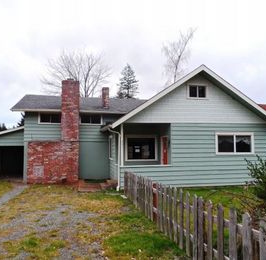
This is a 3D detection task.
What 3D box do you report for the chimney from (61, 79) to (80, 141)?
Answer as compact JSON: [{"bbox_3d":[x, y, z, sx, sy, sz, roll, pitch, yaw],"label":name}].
[{"bbox_3d":[-3.515,-1.102,13.597,0.946,3.431,0.700,1,-3,-13],"label":"chimney"}]

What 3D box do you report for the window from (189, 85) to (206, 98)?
[{"bbox_3d":[3.049,-1.832,11.443,0.952,0.690,0.120,1,-3,-13],"label":"window"}]

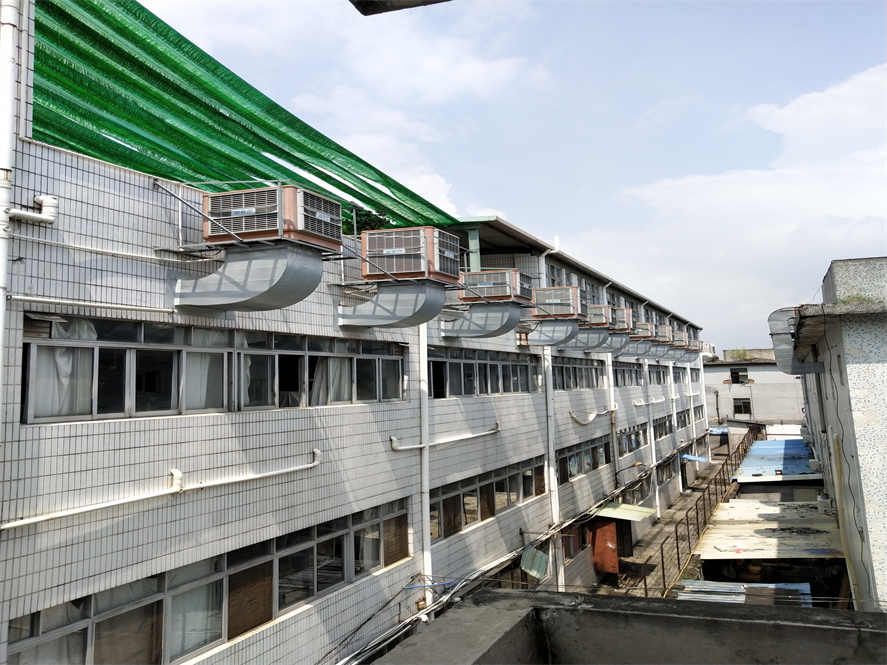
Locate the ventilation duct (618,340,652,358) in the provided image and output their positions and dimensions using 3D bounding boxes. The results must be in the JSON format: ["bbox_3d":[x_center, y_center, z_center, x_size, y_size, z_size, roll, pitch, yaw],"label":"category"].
[{"bbox_3d":[7.830,0.695,32.001,1.656,0.669,0.690,-3,-4,24],"label":"ventilation duct"}]

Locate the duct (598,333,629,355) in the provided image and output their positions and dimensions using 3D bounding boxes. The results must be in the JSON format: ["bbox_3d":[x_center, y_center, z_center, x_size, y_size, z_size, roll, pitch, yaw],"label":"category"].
[{"bbox_3d":[5.580,0.399,26.351,1.715,0.651,0.714,-4,-5,25],"label":"duct"}]

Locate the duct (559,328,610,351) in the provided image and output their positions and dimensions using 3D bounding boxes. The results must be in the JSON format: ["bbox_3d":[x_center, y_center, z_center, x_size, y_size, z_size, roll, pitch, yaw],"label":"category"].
[{"bbox_3d":[4.391,0.252,24.444,1.656,0.669,0.690,-3,-4,24],"label":"duct"}]

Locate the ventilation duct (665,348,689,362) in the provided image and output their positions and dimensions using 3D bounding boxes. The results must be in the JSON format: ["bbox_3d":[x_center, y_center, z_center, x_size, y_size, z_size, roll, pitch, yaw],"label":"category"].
[{"bbox_3d":[12.425,1.287,42.098,1.656,0.669,0.690,-3,-4,24],"label":"ventilation duct"}]

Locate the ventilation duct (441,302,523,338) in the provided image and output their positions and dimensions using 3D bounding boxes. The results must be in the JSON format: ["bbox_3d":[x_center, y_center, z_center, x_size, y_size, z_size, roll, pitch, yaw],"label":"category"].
[{"bbox_3d":[0.852,-0.204,16.667,1.656,0.669,0.690,-3,-4,24],"label":"ventilation duct"}]

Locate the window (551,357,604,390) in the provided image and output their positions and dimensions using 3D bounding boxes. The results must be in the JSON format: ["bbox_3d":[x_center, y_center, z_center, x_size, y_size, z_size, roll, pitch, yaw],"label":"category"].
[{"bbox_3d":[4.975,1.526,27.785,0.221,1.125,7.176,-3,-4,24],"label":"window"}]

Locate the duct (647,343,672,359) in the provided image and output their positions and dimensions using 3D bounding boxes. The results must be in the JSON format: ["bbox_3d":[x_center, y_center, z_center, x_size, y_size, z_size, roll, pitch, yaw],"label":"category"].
[{"bbox_3d":[9.194,0.868,33.997,1.715,0.658,0.714,-4,-5,25],"label":"duct"}]

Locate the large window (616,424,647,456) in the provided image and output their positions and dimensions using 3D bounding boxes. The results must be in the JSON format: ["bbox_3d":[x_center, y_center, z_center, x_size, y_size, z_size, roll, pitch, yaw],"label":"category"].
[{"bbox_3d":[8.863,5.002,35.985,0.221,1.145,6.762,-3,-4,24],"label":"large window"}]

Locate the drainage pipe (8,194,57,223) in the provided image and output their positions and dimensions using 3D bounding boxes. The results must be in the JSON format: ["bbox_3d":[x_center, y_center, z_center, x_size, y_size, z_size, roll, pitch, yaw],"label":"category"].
[{"bbox_3d":[-4.109,-1.231,7.664,0.217,0.259,0.469,-4,-5,25],"label":"drainage pipe"}]

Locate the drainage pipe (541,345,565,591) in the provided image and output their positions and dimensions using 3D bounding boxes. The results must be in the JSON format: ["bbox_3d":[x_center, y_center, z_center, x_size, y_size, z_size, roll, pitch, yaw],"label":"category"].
[{"bbox_3d":[3.386,4.441,23.532,0.166,8.280,0.166,-3,-4,24],"label":"drainage pipe"}]

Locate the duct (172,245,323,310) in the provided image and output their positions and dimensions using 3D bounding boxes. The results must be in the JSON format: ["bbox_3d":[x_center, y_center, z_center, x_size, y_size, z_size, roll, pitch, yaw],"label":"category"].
[{"bbox_3d":[-2.374,-0.626,9.477,1.750,0.637,0.700,-4,-5,25],"label":"duct"}]

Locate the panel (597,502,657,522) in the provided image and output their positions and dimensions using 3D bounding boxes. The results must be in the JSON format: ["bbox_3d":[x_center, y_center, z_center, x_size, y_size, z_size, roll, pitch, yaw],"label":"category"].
[{"bbox_3d":[6.307,6.276,26.901,1.855,0.100,2.590,1,-3,25],"label":"panel"}]

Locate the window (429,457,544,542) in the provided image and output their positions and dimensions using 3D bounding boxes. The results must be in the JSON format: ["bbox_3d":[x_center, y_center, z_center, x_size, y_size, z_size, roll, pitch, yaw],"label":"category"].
[{"bbox_3d":[1.311,3.908,18.867,0.105,1.092,7.420,-4,-5,25],"label":"window"}]

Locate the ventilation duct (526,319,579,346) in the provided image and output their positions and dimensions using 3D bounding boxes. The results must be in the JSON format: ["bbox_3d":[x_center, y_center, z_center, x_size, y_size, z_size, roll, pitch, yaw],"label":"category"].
[{"bbox_3d":[2.806,0.060,20.394,1.645,0.658,0.714,-4,-5,25],"label":"ventilation duct"}]

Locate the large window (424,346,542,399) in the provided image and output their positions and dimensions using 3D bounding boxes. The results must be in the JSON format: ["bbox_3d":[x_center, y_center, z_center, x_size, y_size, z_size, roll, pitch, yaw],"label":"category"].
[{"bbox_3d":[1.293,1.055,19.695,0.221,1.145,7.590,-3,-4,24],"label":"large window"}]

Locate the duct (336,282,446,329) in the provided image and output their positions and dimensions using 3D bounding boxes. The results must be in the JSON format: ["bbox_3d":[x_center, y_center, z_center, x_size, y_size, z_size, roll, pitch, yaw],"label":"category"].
[{"bbox_3d":[-0.831,-0.398,12.778,1.715,0.665,0.721,-4,-5,25],"label":"duct"}]

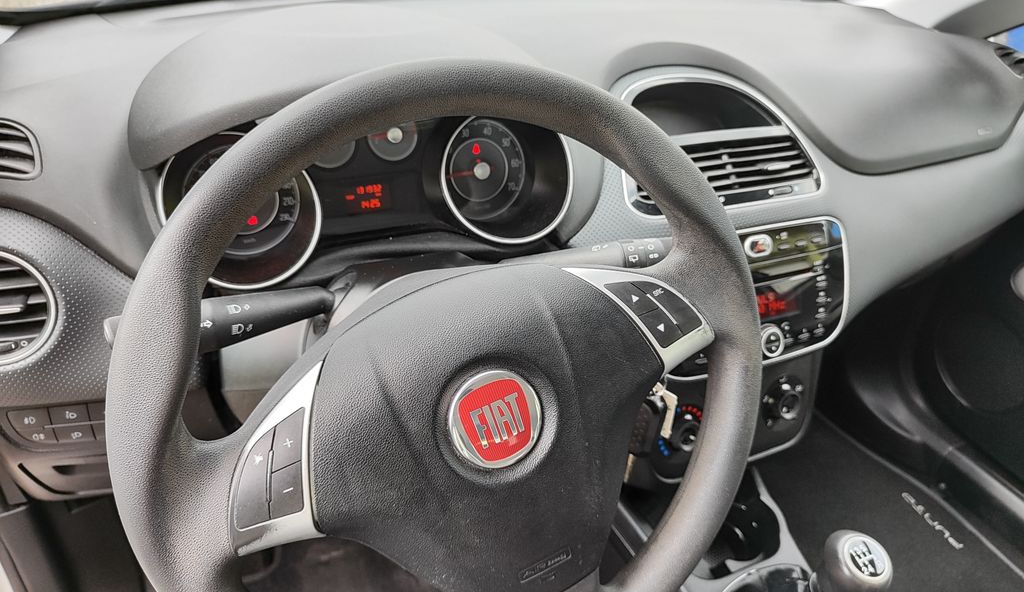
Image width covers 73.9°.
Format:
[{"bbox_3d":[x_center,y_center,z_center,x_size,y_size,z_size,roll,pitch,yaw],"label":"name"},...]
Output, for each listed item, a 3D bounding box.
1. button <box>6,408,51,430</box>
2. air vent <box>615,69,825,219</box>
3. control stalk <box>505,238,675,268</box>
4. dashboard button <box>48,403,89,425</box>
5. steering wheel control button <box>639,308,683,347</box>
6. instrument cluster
[{"bbox_3d":[-0.384,0.098,0.545,0.029,0.017,0.010,-6,15,-12],"label":"button"},{"bbox_3d":[0.214,-0.164,0.722,0.242,0.146,0.060,-9,8,-17],"label":"air vent"},{"bbox_3d":[0.065,-0.024,0.480,0.148,0.029,0.029,-11,11,-20],"label":"control stalk"},{"bbox_3d":[-0.357,0.095,0.551,0.028,0.016,0.010,-6,15,-12],"label":"dashboard button"},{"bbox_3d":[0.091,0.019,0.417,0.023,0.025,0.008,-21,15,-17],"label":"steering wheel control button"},{"bbox_3d":[-0.116,-0.089,0.596,0.340,0.125,0.065,-10,9,-16],"label":"instrument cluster"}]

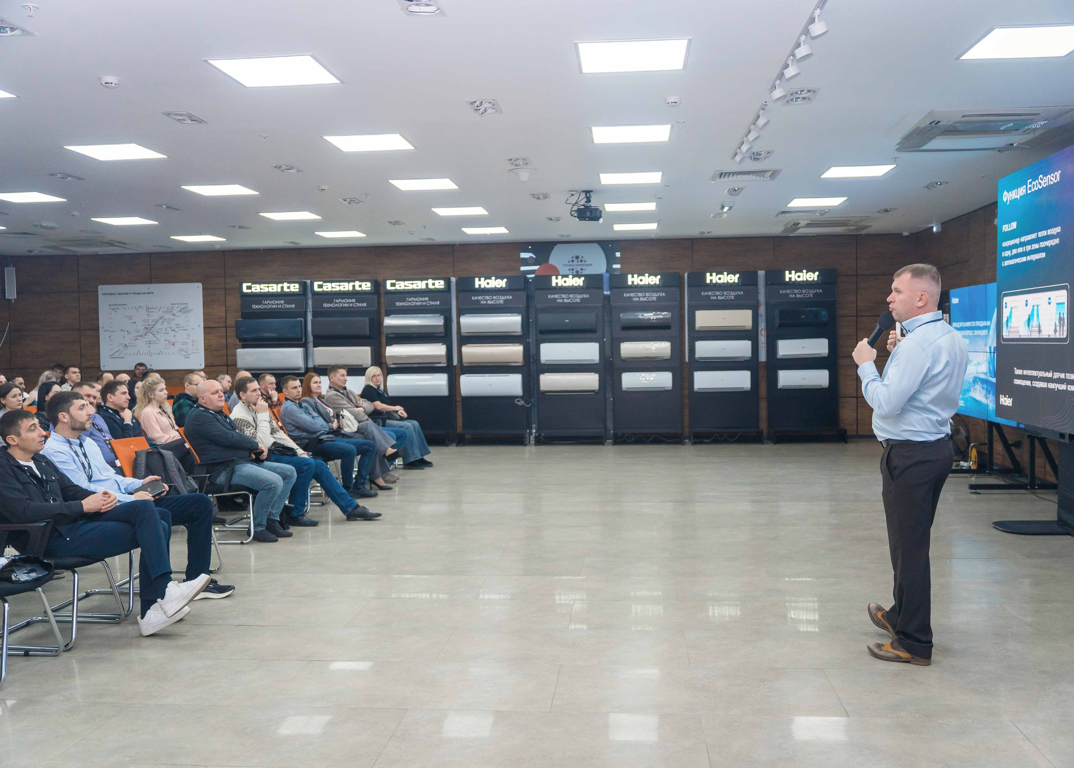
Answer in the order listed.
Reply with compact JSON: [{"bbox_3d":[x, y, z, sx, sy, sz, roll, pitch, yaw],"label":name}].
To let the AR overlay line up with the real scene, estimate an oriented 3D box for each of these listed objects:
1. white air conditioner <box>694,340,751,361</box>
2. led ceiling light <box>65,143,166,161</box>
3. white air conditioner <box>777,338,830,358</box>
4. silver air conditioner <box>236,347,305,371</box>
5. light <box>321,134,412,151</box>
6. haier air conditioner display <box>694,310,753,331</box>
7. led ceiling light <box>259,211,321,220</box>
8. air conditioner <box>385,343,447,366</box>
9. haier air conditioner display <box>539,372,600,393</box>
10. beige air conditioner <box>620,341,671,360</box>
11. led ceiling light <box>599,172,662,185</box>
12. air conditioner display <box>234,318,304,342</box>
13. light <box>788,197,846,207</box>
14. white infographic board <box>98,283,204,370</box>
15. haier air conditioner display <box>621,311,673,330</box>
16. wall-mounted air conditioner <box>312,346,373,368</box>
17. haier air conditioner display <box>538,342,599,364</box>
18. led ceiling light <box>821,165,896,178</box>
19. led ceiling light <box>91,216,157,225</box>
[{"bbox_3d":[2.777,-0.496,14.293,0.808,0.294,0.200,-1,2,5],"label":"white air conditioner"},{"bbox_3d":[-3.267,-1.809,7.476,0.595,0.030,0.595,0,2,5],"label":"led ceiling light"},{"bbox_3d":[3.756,-0.499,13.545,0.698,0.268,0.195,0,2,7],"label":"white air conditioner"},{"bbox_3d":[-4.147,-0.375,14.953,1.000,0.345,0.210,-1,2,5],"label":"silver air conditioner"},{"bbox_3d":[-1.301,-1.891,7.512,0.590,0.040,0.580,-1,2,6],"label":"light"},{"bbox_3d":[2.666,-0.903,13.679,0.790,0.280,0.200,0,2,7],"label":"haier air conditioner display"},{"bbox_3d":[-2.898,-1.984,11.313,0.595,0.030,0.595,-1,2,6],"label":"led ceiling light"},{"bbox_3d":[-1.787,-0.424,14.188,0.877,0.320,0.222,-1,2,6],"label":"air conditioner"},{"bbox_3d":[0.476,-0.015,13.993,0.859,0.285,0.212,-1,2,6],"label":"haier air conditioner display"},{"bbox_3d":[1.587,-0.484,13.984,0.722,0.265,0.205,-1,2,6],"label":"beige air conditioner"},{"bbox_3d":[0.895,-1.959,9.149,0.595,0.030,0.595,-1,2,6],"label":"led ceiling light"},{"bbox_3d":[-4.077,-0.818,14.667,1.030,0.355,0.240,-1,2,6],"label":"air conditioner display"},{"bbox_3d":[3.199,-2.088,10.987,0.590,0.030,0.590,-1,2,6],"label":"light"},{"bbox_3d":[-6.141,-0.902,15.262,1.727,1.359,0.030,-1,2,6],"label":"white infographic board"},{"bbox_3d":[1.568,-0.897,13.777,0.712,0.256,0.195,0,2,7],"label":"haier air conditioner display"},{"bbox_3d":[-2.912,-0.398,14.357,0.871,0.303,0.200,0,2,7],"label":"wall-mounted air conditioner"},{"bbox_3d":[0.480,-0.457,14.235,0.870,0.308,0.210,-1,2,6],"label":"haier air conditioner display"},{"bbox_3d":[3.017,-2.007,9.049,0.590,0.030,0.590,-1,2,6],"label":"led ceiling light"},{"bbox_3d":[-5.027,-1.994,11.725,0.590,0.030,0.590,-1,2,6],"label":"led ceiling light"}]

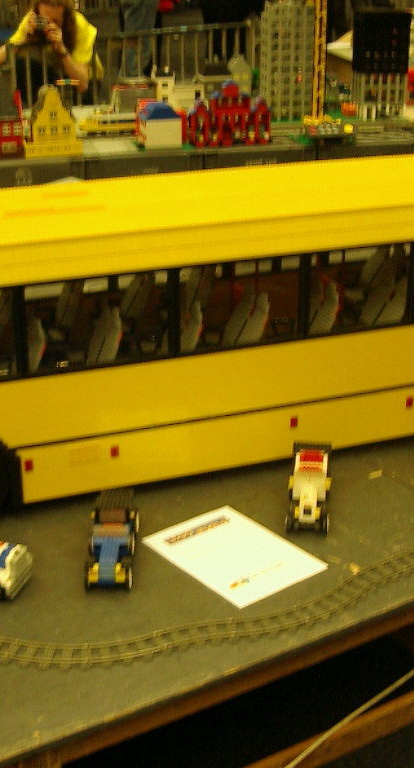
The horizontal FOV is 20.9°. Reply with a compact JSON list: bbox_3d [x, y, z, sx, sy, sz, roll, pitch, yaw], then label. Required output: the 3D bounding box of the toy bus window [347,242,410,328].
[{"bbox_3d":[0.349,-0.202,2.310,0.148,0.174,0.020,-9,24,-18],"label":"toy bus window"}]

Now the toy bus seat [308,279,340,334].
[{"bbox_3d":[0.205,-0.131,2.354,0.120,0.190,0.098,-9,23,-18],"label":"toy bus seat"}]

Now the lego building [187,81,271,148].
[{"bbox_3d":[0.060,-0.859,3.552,0.250,0.198,0.130,-5,23,-10],"label":"lego building"}]

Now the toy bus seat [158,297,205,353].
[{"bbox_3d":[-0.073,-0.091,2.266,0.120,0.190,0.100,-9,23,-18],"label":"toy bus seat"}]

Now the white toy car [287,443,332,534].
[{"bbox_3d":[0.203,0.207,2.213,0.084,0.117,0.168,2,23,6],"label":"white toy car"}]

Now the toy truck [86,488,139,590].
[{"bbox_3d":[-0.173,0.284,2.044,0.083,0.094,0.228,-1,22,0],"label":"toy truck"}]

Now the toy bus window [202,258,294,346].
[{"bbox_3d":[0.073,-0.161,2.220,0.230,0.175,0.015,-9,23,-18],"label":"toy bus window"}]

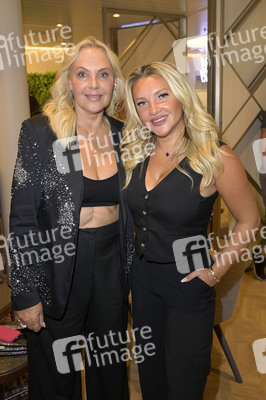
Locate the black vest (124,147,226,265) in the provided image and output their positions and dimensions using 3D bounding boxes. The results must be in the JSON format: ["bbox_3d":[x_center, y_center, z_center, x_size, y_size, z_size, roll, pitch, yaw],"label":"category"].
[{"bbox_3d":[0.139,0.008,1.160,0.340,0.400,0.250,4,11,27],"label":"black vest"}]

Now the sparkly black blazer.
[{"bbox_3d":[-0.208,0.051,1.210,0.450,0.700,0.300,-5,11,-19],"label":"sparkly black blazer"}]

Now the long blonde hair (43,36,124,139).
[{"bbox_3d":[-0.159,-0.360,1.140,0.260,0.330,0.250,-2,10,-6],"label":"long blonde hair"}]

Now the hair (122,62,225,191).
[{"bbox_3d":[0.132,-0.226,1.100,0.300,0.380,0.250,-9,11,13],"label":"hair"}]

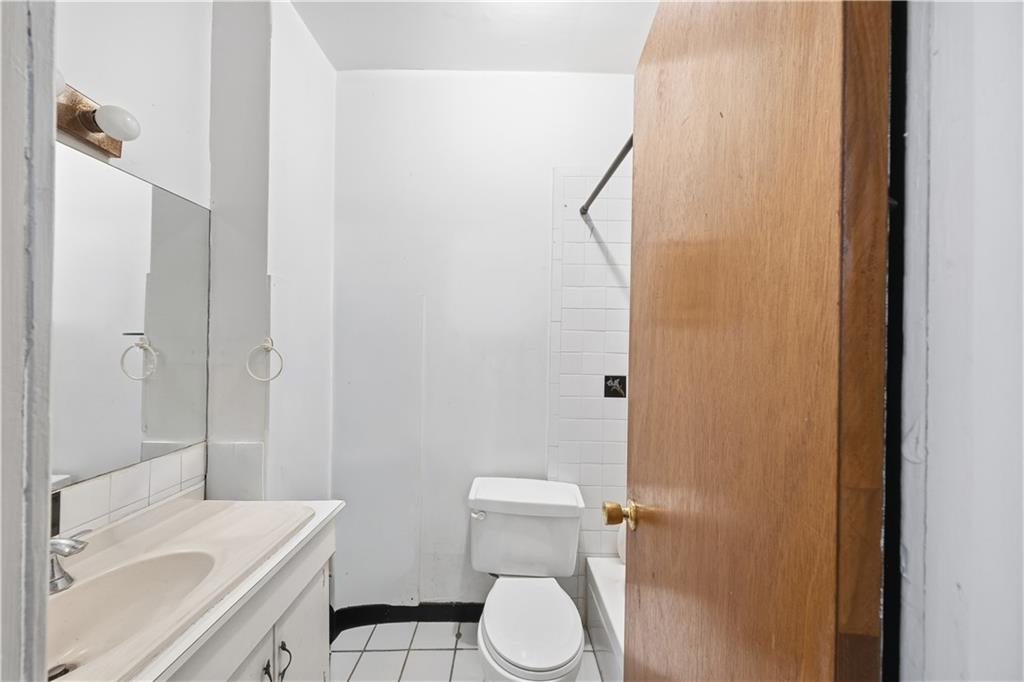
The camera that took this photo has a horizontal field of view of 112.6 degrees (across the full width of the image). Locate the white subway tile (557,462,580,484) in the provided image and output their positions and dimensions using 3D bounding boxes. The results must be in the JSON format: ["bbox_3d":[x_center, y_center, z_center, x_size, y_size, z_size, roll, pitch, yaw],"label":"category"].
[{"bbox_3d":[0.282,0.656,1.675,0.107,0.107,0.010,1,0,0],"label":"white subway tile"}]

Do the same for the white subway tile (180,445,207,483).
[{"bbox_3d":[-1.199,0.465,1.283,0.010,0.108,0.098,1,-1,0],"label":"white subway tile"}]

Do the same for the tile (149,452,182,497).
[{"bbox_3d":[-1.107,0.423,1.093,0.010,0.112,0.108,1,0,0],"label":"tile"}]

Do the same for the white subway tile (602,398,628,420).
[{"bbox_3d":[0.508,0.335,1.691,0.108,0.108,0.010,1,0,-1],"label":"white subway tile"}]

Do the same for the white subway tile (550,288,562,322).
[{"bbox_3d":[0.222,-0.174,1.696,0.050,0.152,0.010,1,0,0],"label":"white subway tile"}]

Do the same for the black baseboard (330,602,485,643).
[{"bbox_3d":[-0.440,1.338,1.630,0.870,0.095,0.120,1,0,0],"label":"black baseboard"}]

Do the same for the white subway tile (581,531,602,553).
[{"bbox_3d":[0.396,1.001,1.698,0.108,0.108,0.010,1,0,0],"label":"white subway tile"}]

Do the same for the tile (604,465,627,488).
[{"bbox_3d":[0.501,0.659,1.675,0.107,0.107,0.010,1,0,0],"label":"tile"}]

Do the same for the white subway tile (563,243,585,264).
[{"bbox_3d":[0.309,-0.432,1.696,0.108,0.108,0.010,1,0,0],"label":"white subway tile"}]

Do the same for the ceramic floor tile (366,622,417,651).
[{"bbox_3d":[-0.573,1.388,1.604,0.203,0.010,0.160,1,0,0],"label":"ceramic floor tile"}]

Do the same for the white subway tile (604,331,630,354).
[{"bbox_3d":[0.518,0.005,1.693,0.108,0.108,0.010,1,0,-1],"label":"white subway tile"}]

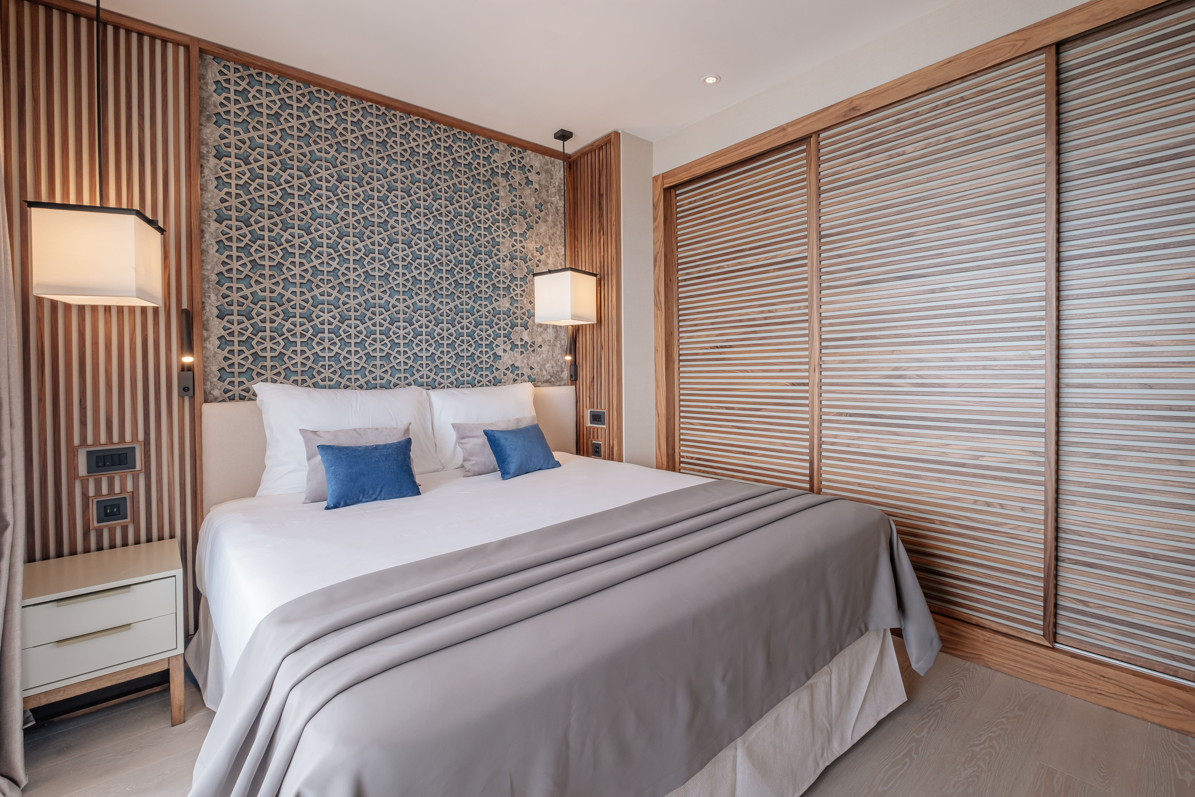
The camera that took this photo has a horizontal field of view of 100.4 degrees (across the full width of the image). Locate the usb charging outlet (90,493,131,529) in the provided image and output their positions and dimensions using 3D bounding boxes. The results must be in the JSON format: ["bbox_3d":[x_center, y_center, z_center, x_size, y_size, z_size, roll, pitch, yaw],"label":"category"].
[{"bbox_3d":[-1.991,0.463,2.043,0.126,0.128,0.020,-1,1,-41],"label":"usb charging outlet"}]

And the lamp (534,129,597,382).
[{"bbox_3d":[-0.209,-0.995,3.180,0.280,1.400,0.280,0,1,34],"label":"lamp"}]

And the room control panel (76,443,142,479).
[{"bbox_3d":[-1.994,0.253,2.040,0.193,0.120,0.020,-1,1,-41],"label":"room control panel"}]

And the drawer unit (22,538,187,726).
[{"bbox_3d":[-1.837,0.900,1.848,0.460,0.560,0.475,-1,1,-41],"label":"drawer unit"}]

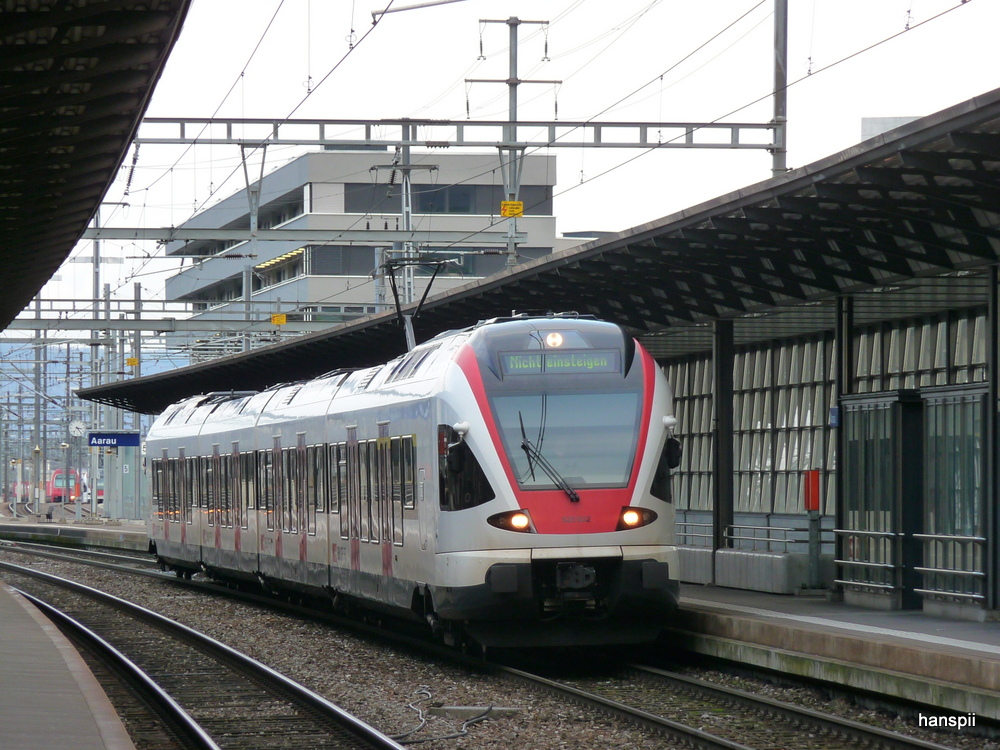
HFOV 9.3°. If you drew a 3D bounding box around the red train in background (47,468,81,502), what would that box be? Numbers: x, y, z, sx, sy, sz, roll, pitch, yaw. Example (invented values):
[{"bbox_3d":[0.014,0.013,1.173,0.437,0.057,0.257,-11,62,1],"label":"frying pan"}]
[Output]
[{"bbox_3d":[-51.711,13.364,724.805,2.900,4.100,40.000,0,-1,-5],"label":"red train in background"}]

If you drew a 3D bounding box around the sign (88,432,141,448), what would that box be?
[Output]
[{"bbox_3d":[-15.548,2.634,247.000,2.050,0.510,0.130,0,-1,-9],"label":"sign"}]

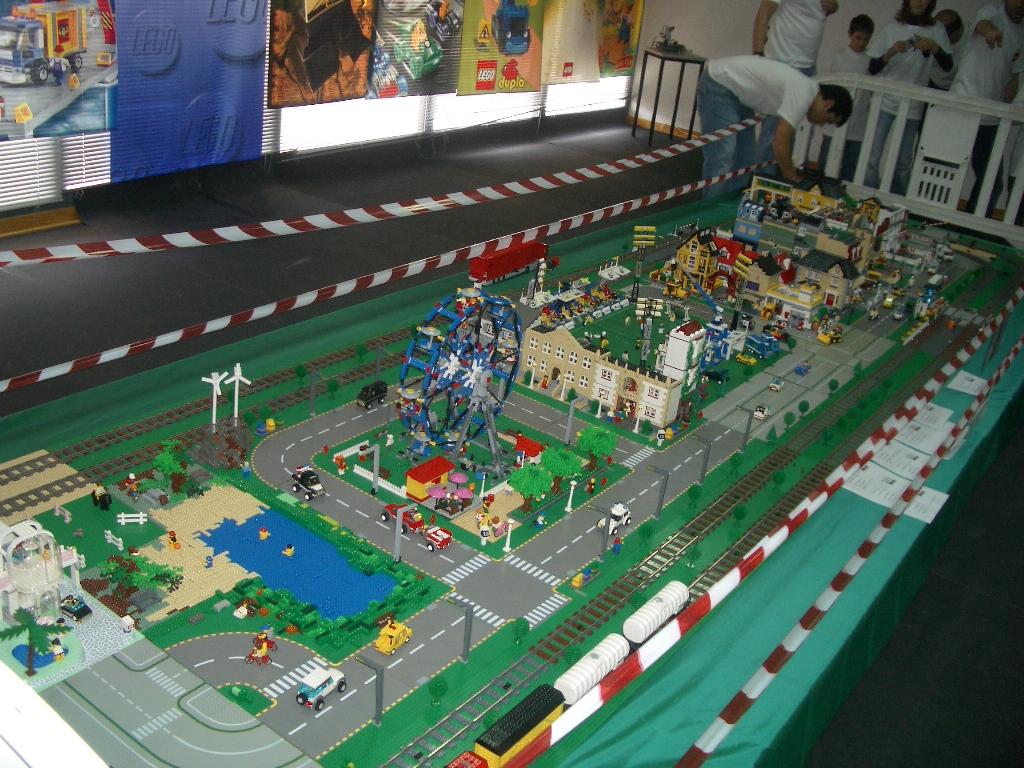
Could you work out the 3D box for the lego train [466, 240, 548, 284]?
[{"bbox_3d":[0.002,-0.492,4.171,0.068,0.115,0.440,22,28,30],"label":"lego train"}]

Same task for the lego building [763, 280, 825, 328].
[{"bbox_3d":[1.135,-0.337,4.141,0.204,0.144,0.160,22,29,32],"label":"lego building"}]

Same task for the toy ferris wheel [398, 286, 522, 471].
[{"bbox_3d":[-0.132,-0.024,2.771,0.320,0.480,0.432,22,29,32],"label":"toy ferris wheel"}]

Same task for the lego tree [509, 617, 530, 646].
[{"bbox_3d":[0.015,0.486,2.037,0.035,0.060,0.035,6,24,-3],"label":"lego tree"}]

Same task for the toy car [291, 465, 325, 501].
[{"bbox_3d":[-0.486,0.232,2.464,0.085,0.060,0.052,22,28,30],"label":"toy car"}]

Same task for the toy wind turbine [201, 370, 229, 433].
[{"bbox_3d":[-0.734,0.048,2.553,0.070,0.168,0.035,0,25,-16],"label":"toy wind turbine"}]

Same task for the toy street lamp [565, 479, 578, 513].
[{"bbox_3d":[0.151,0.284,2.636,0.017,0.084,0.017,22,29,32],"label":"toy street lamp"}]

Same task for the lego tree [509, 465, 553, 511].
[{"bbox_3d":[0.044,0.250,2.503,0.105,0.120,0.105,6,24,-3],"label":"lego tree"}]

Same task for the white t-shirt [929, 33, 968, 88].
[{"bbox_3d":[2.776,-2.024,6.600,0.400,0.500,0.260,19,26,24],"label":"white t-shirt"}]

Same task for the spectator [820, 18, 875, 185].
[{"bbox_3d":[2.193,-1.765,7.037,0.390,1.420,0.260,17,26,20],"label":"spectator"}]

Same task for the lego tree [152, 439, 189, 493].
[{"bbox_3d":[-0.779,0.191,2.372,0.078,0.120,0.078,22,28,30],"label":"lego tree"}]

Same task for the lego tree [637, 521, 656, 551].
[{"bbox_3d":[0.328,0.369,2.509,0.038,0.066,0.038,5,24,-2],"label":"lego tree"}]

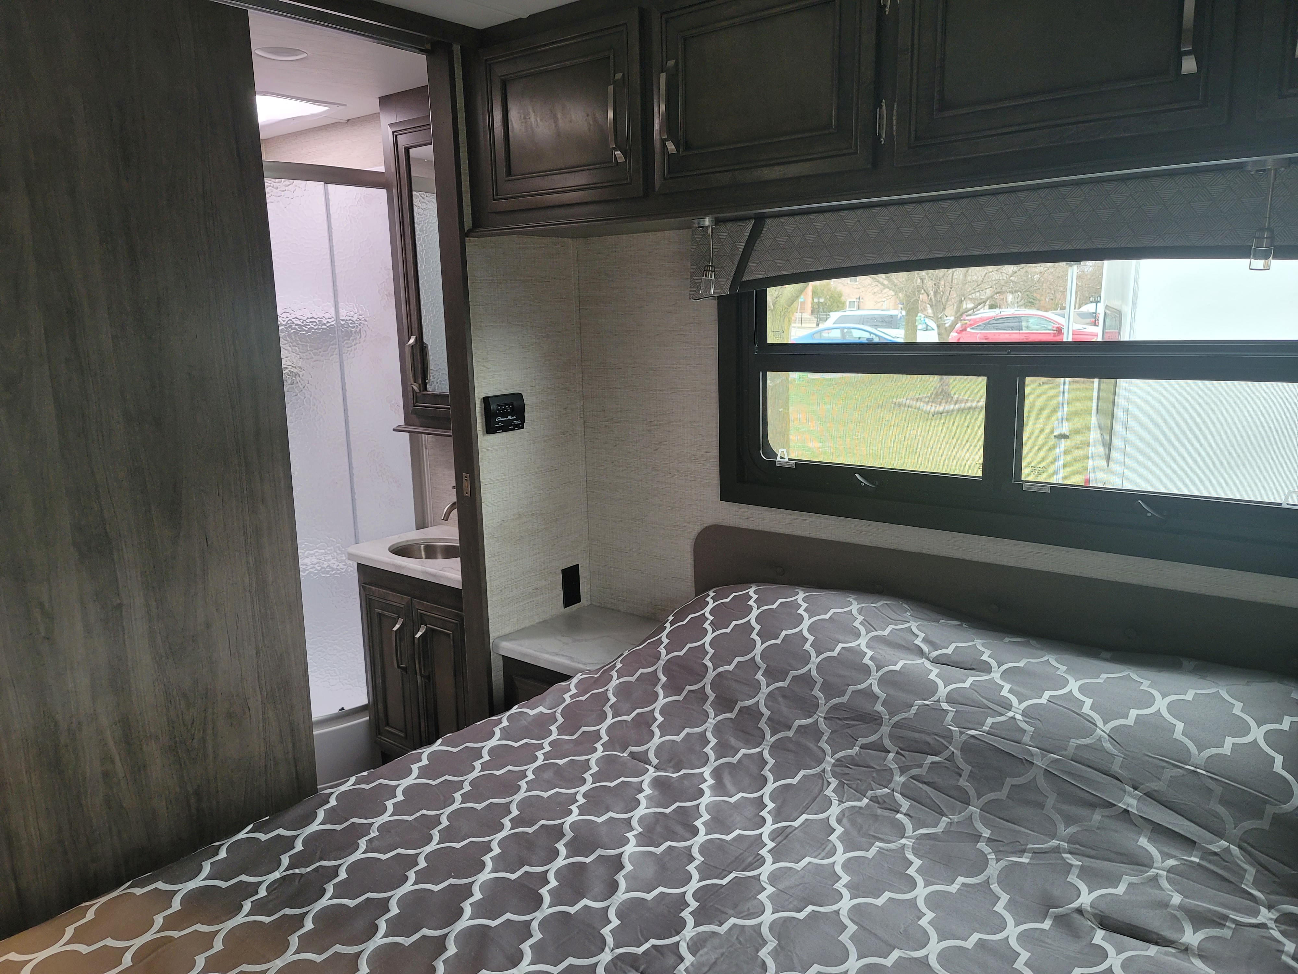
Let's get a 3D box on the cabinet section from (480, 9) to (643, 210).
[{"bbox_3d":[-0.068,-0.819,2.165,0.468,0.354,0.406,7,13,38],"label":"cabinet section"}]

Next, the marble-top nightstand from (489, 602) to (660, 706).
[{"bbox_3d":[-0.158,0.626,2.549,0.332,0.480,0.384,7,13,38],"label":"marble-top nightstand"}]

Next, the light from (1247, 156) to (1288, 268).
[{"bbox_3d":[0.924,-0.409,1.407,0.060,0.166,0.060,7,13,38],"label":"light"}]

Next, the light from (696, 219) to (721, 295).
[{"bbox_3d":[0.127,-0.508,2.057,0.060,0.166,0.060,-1,10,0],"label":"light"}]

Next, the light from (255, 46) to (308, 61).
[{"bbox_3d":[-0.909,-1.073,2.323,0.123,0.018,0.123,-1,10,0],"label":"light"}]

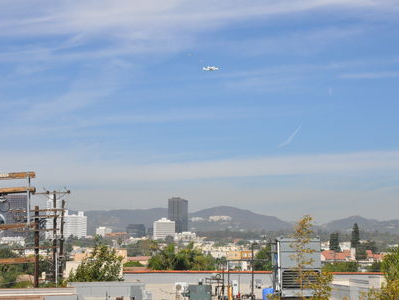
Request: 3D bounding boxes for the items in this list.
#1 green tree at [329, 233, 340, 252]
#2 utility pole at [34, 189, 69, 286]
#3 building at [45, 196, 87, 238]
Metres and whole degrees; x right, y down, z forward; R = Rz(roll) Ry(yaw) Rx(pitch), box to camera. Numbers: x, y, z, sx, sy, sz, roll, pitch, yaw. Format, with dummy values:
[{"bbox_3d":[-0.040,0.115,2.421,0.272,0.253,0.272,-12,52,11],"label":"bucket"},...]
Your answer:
[{"bbox_3d":[55.420,38.834,369.419,5.000,10.000,4.700,0,-7,0],"label":"green tree"},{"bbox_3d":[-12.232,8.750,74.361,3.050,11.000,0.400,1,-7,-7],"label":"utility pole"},{"bbox_3d":[-202.197,106.657,1355.640,62.000,75.000,38.000,1,-7,-12],"label":"building"}]

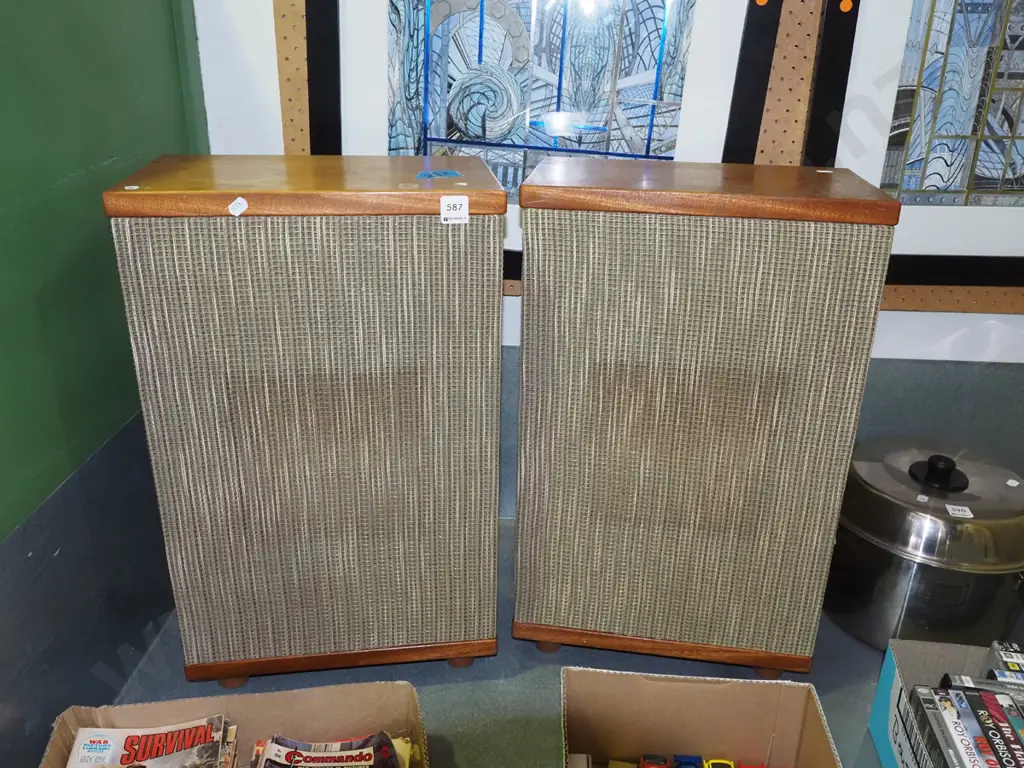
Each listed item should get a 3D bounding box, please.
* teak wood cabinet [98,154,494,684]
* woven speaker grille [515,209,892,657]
[{"bbox_3d":[-0.200,0.045,0.887,0.350,0.564,0.214,-2,23,-8],"label":"teak wood cabinet"},{"bbox_3d":[0.179,0.069,0.832,0.345,0.499,0.023,4,23,8],"label":"woven speaker grille"}]

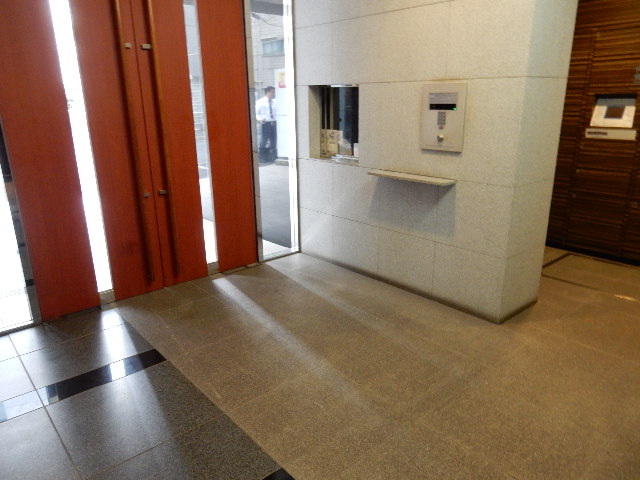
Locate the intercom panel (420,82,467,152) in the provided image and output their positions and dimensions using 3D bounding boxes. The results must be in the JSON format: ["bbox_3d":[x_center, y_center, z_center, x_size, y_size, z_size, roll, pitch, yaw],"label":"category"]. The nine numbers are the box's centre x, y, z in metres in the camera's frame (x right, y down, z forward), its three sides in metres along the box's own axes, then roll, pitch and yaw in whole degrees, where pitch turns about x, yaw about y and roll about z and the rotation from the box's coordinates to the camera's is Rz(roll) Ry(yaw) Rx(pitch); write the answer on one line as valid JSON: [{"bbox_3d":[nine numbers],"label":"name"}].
[{"bbox_3d":[0.744,-0.746,2.829,0.025,0.403,0.300,-15,22,-39],"label":"intercom panel"}]

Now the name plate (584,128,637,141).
[{"bbox_3d":[2.320,-0.843,3.701,0.020,0.073,0.360,-15,22,-39],"label":"name plate"}]

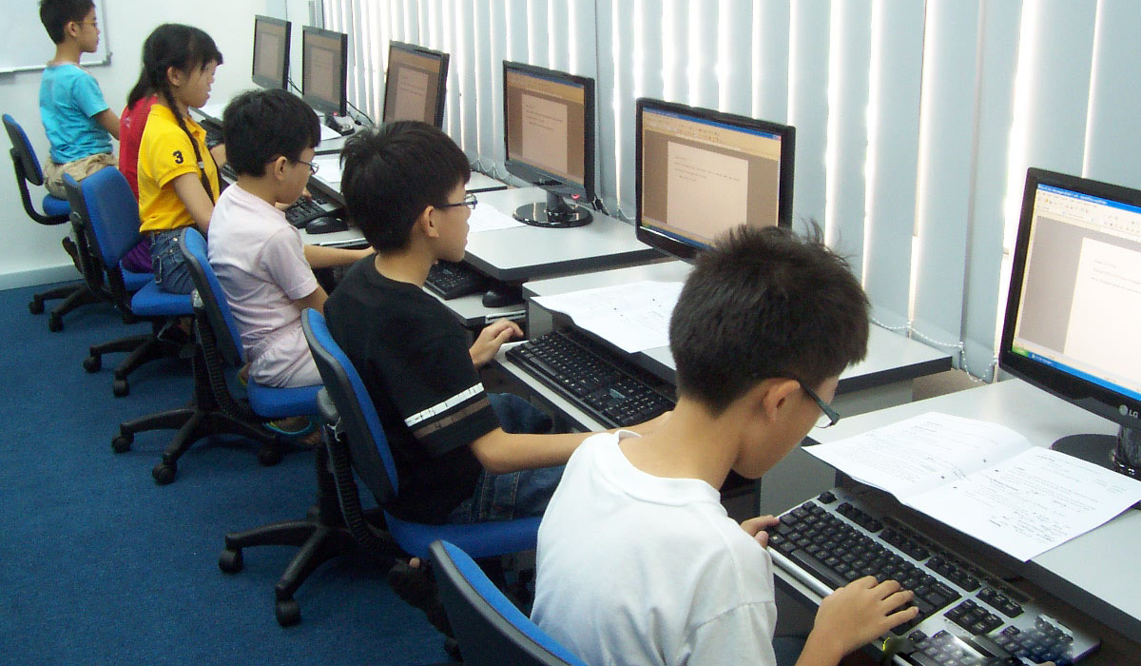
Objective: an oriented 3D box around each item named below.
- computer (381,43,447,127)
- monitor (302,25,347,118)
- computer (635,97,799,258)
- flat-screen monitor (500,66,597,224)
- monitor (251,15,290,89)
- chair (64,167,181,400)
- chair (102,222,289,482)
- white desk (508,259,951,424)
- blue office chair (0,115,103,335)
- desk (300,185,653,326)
[{"bbox_3d":[-0.500,-0.776,4.157,0.210,0.391,0.445,-11,20,-29],"label":"computer"},{"bbox_3d":[-0.962,-1.020,4.937,0.210,0.394,0.445,-12,21,-29],"label":"monitor"},{"bbox_3d":[0.313,-0.265,2.527,0.210,0.387,0.445,-13,21,-33],"label":"computer"},{"bbox_3d":[-0.031,-0.514,3.308,0.210,0.396,0.445,-11,21,-29],"label":"flat-screen monitor"},{"bbox_3d":[-1.390,-1.292,5.813,0.210,0.391,0.445,-12,21,-30],"label":"monitor"},{"bbox_3d":[-1.475,-0.230,4.315,0.590,0.770,0.560,-10,20,-25],"label":"chair"},{"bbox_3d":[-1.128,-0.059,3.598,0.590,0.870,0.560,-3,18,-6],"label":"chair"},{"bbox_3d":[0.240,0.329,2.525,0.570,0.740,0.844,-10,20,-25],"label":"white desk"},{"bbox_3d":[-2.016,-0.493,5.016,0.590,0.860,0.560,-10,20,-25],"label":"blue office chair"},{"bbox_3d":[-0.199,0.067,3.366,0.570,0.740,0.846,-10,20,-25],"label":"desk"}]

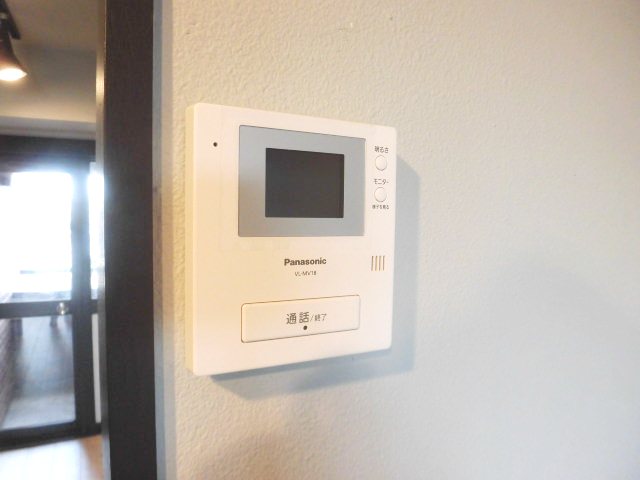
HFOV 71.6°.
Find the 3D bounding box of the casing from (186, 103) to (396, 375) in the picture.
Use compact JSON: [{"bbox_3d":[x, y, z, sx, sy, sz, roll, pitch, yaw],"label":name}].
[{"bbox_3d":[-0.012,0.000,0.243,0.114,0.129,0.022,0,3,-27],"label":"casing"}]

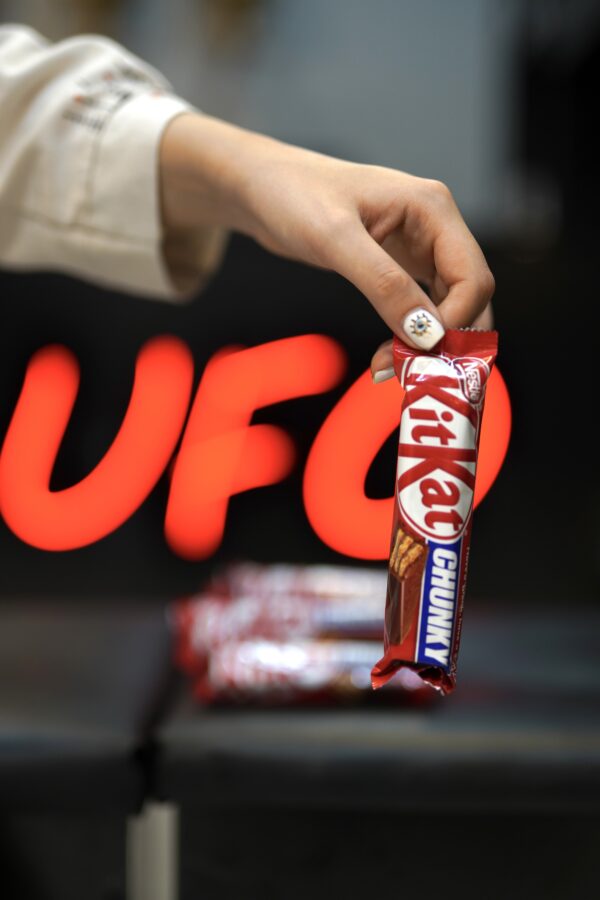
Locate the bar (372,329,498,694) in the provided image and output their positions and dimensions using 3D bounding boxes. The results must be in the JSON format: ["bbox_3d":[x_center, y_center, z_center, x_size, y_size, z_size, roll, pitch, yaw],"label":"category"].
[{"bbox_3d":[0.055,0.024,0.520,0.041,0.150,0.022,6,12,5],"label":"bar"}]

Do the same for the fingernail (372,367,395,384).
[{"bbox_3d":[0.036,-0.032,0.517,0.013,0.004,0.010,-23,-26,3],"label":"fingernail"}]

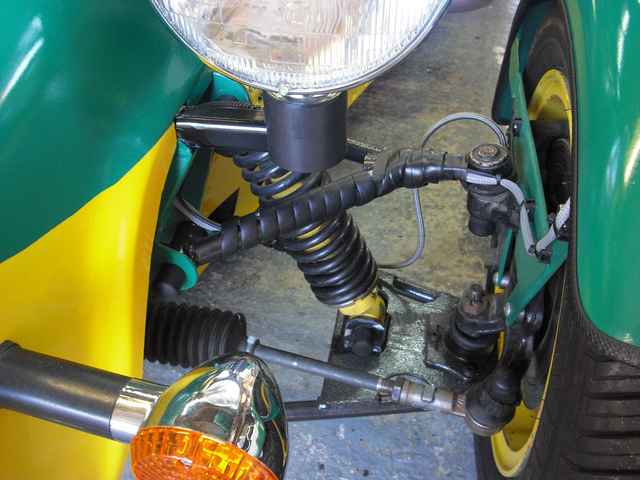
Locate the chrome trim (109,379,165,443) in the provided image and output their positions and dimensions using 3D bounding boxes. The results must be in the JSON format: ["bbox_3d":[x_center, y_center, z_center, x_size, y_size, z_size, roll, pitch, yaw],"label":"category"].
[{"bbox_3d":[-0.094,0.090,0.368,0.025,0.033,0.033,22,38,-16],"label":"chrome trim"}]

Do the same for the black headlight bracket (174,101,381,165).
[{"bbox_3d":[-0.033,-0.073,0.487,0.130,0.053,0.050,3,29,5],"label":"black headlight bracket"}]

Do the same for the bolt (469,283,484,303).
[{"bbox_3d":[0.160,0.056,0.720,0.015,0.022,0.015,0,41,0],"label":"bolt"}]

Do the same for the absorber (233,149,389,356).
[{"bbox_3d":[0.003,0.001,0.673,0.069,0.300,0.069,-19,39,15],"label":"absorber"}]

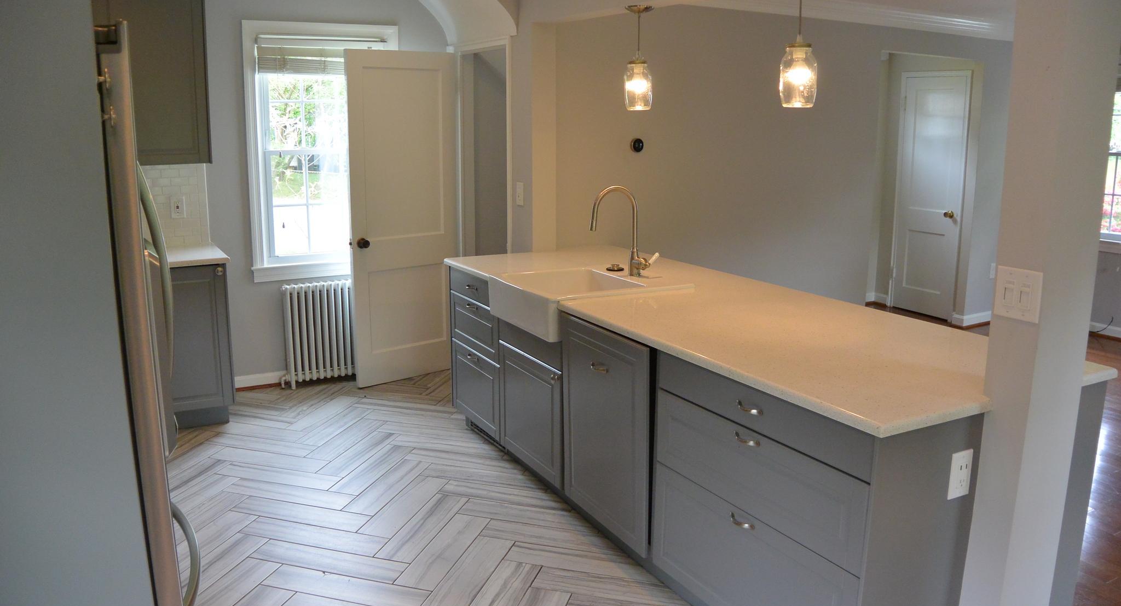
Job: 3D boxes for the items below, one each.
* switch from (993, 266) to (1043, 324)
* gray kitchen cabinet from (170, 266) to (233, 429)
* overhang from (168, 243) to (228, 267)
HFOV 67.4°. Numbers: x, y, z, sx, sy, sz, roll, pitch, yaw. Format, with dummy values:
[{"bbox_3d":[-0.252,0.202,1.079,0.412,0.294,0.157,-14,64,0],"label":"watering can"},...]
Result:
[{"bbox_3d":[1.116,-0.020,2.051,0.012,0.125,0.124,-6,13,-27],"label":"switch"},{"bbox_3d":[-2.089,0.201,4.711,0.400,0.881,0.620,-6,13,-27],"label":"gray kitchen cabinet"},{"bbox_3d":[-2.080,-0.258,4.629,0.420,0.038,0.660,-6,13,-27],"label":"overhang"}]

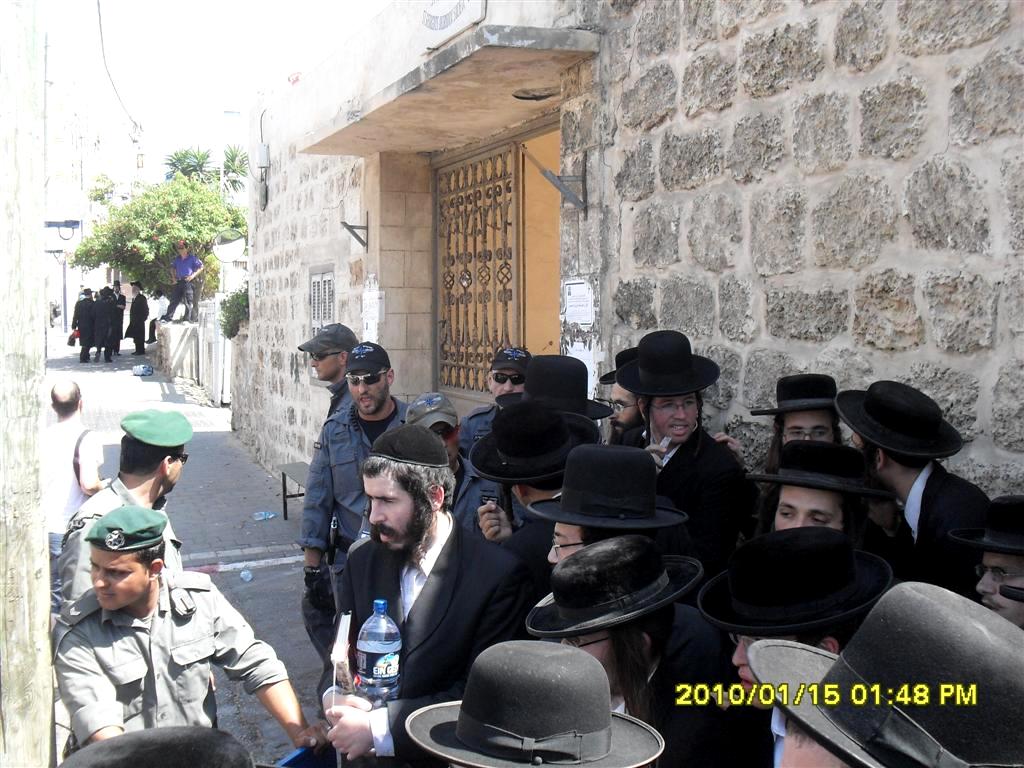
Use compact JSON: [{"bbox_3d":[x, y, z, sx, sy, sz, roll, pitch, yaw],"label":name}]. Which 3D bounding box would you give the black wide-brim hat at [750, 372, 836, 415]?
[{"bbox_3d":[0.870,0.028,3.320,0.330,0.120,0.345,-4,1,17],"label":"black wide-brim hat"}]

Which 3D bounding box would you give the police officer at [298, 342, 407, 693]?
[{"bbox_3d":[-0.541,0.752,4.383,0.560,1.830,0.360,1,5,7],"label":"police officer"}]

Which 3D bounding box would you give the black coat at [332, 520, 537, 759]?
[{"bbox_3d":[-0.176,0.730,2.557,0.520,0.860,0.360,5,7,41],"label":"black coat"}]

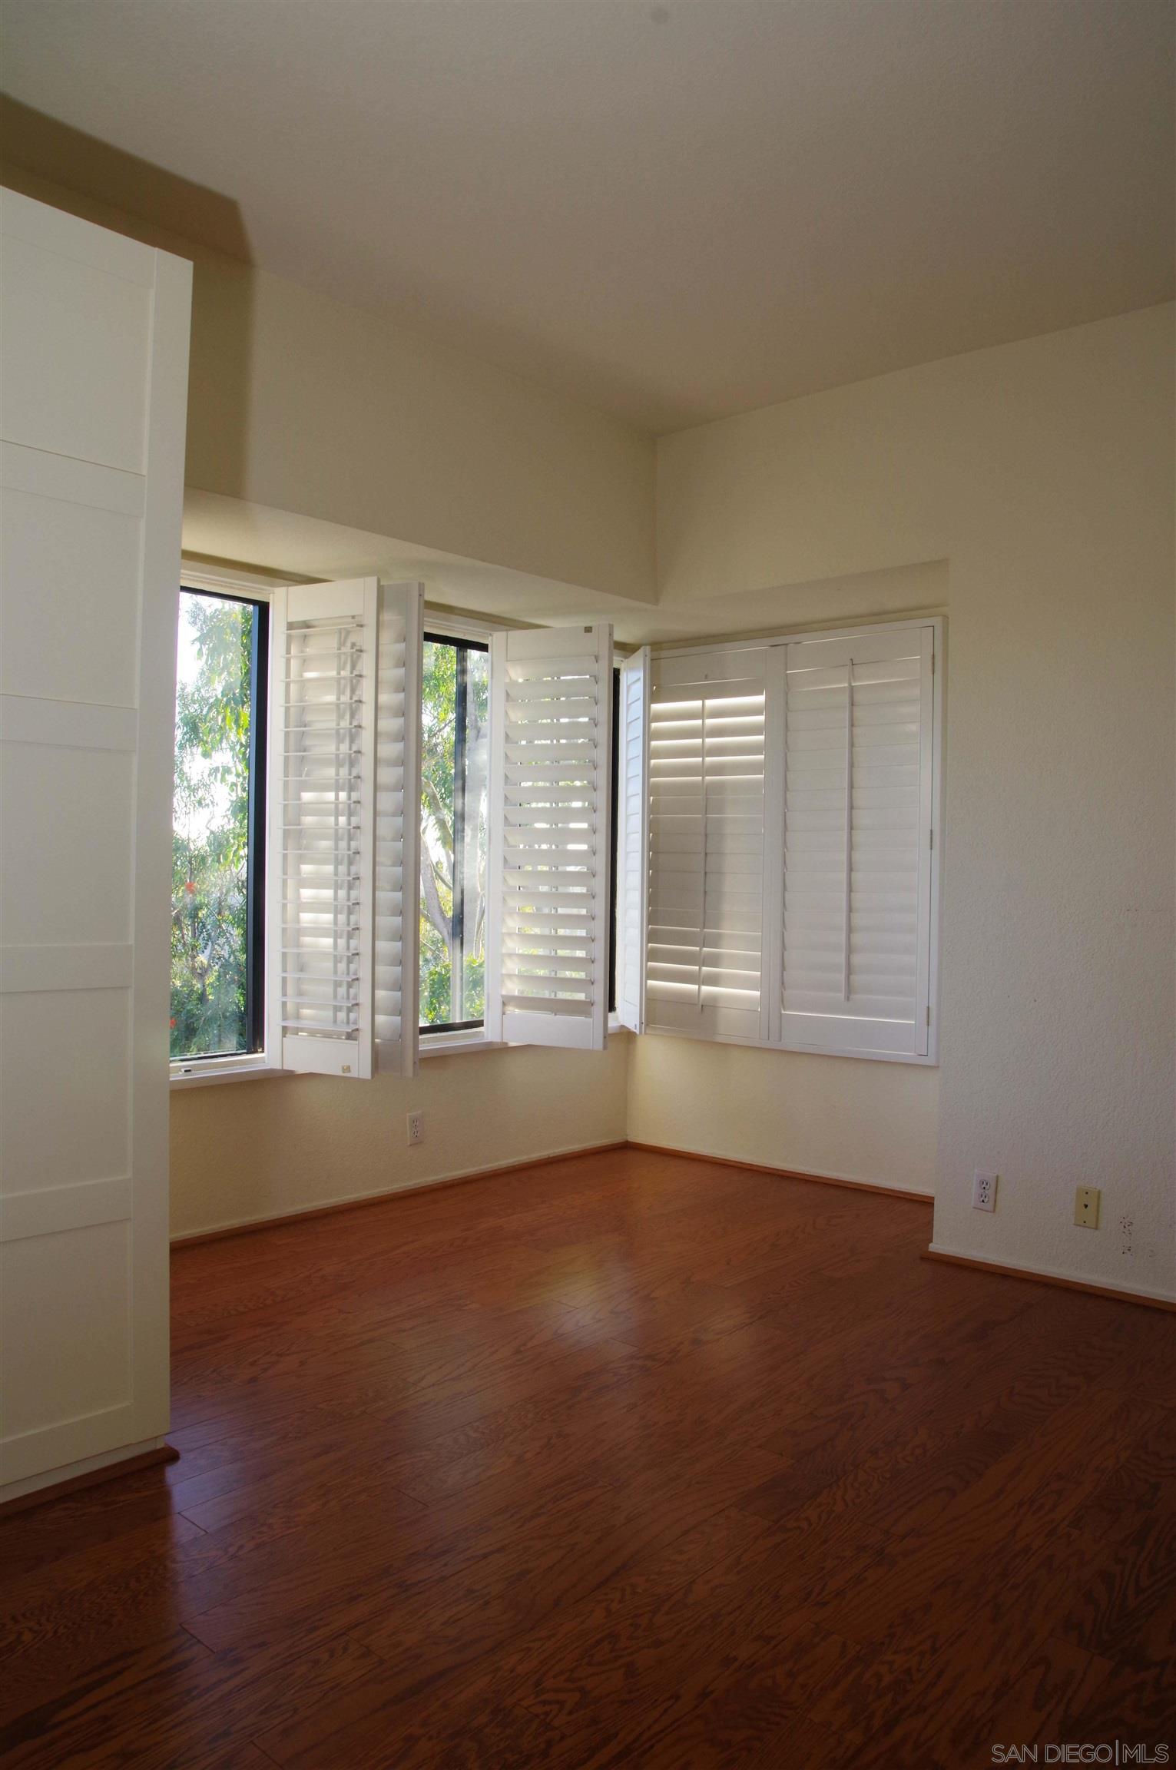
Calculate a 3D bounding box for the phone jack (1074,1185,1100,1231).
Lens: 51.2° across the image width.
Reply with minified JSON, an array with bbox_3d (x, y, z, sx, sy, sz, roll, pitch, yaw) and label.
[{"bbox_3d":[1.426,0.920,3.500,0.071,0.115,0.008,1,0,42],"label":"phone jack"}]

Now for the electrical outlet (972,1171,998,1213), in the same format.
[{"bbox_3d":[1.202,0.927,3.710,0.071,0.115,0.008,1,0,42],"label":"electrical outlet"}]

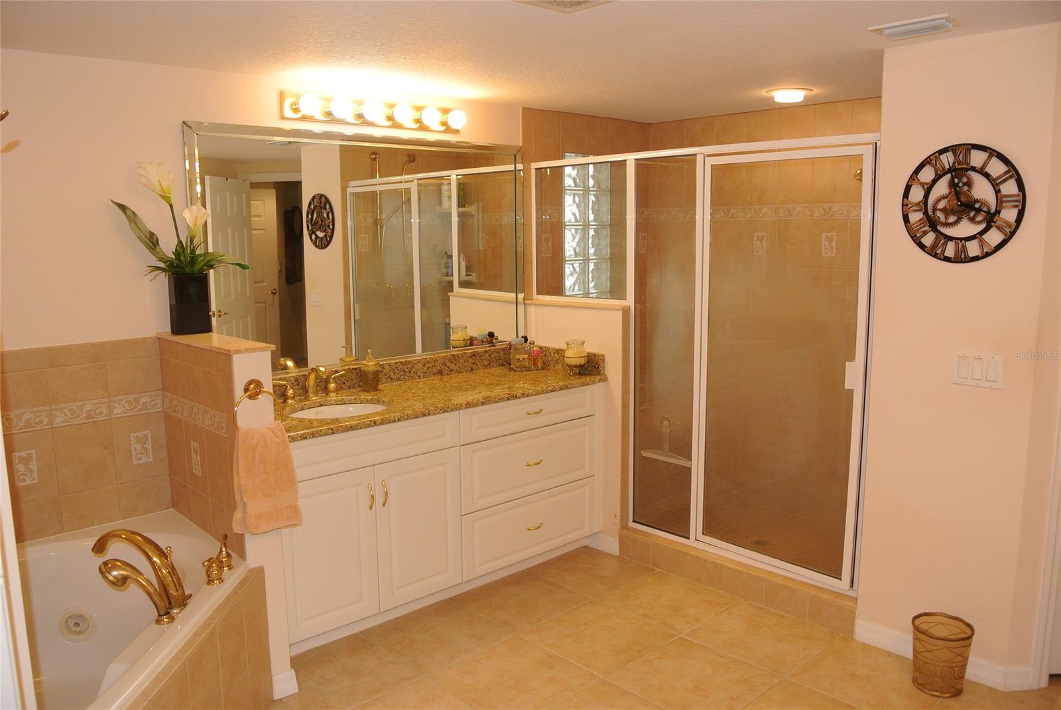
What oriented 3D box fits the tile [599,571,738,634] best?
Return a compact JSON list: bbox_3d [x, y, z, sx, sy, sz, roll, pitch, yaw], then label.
[{"bbox_3d":[0.611,1.073,3.490,0.440,0.010,0.457,-8,10,-42],"label":"tile"}]

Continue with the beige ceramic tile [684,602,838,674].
[{"bbox_3d":[0.914,1.115,3.151,0.450,0.012,0.450,-8,11,-42],"label":"beige ceramic tile"}]

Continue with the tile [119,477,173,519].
[{"bbox_3d":[-1.494,0.556,3.085,0.195,0.137,0.010,-7,10,-43],"label":"tile"}]

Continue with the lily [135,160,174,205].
[{"bbox_3d":[-1.415,-0.646,2.999,0.130,0.165,0.110,-8,12,-40],"label":"lily"}]

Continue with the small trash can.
[{"bbox_3d":[1.445,1.060,2.808,0.199,0.220,0.199,0,7,0],"label":"small trash can"}]

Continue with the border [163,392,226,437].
[{"bbox_3d":[-1.214,0.210,2.877,0.010,0.078,0.620,-8,10,-42],"label":"border"}]

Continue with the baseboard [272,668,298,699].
[{"bbox_3d":[-0.858,1.147,2.775,0.098,0.088,0.016,-8,10,-42],"label":"baseboard"}]

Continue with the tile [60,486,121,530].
[{"bbox_3d":[-1.618,0.566,2.932,0.205,0.140,0.012,-8,11,-42],"label":"tile"}]

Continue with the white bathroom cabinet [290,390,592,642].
[{"bbox_3d":[-0.481,0.608,3.662,1.790,0.810,0.573,-7,10,-43],"label":"white bathroom cabinet"}]

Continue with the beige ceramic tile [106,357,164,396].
[{"bbox_3d":[-1.540,0.087,3.106,0.192,0.145,0.010,-8,12,-40],"label":"beige ceramic tile"}]

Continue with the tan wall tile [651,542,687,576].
[{"bbox_3d":[0.653,0.967,3.759,0.012,0.122,0.205,-8,11,-42],"label":"tan wall tile"}]

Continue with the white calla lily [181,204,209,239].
[{"bbox_3d":[-1.282,-0.506,3.049,0.103,0.128,0.085,-4,8,-22],"label":"white calla lily"}]

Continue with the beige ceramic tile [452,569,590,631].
[{"bbox_3d":[-0.037,1.093,3.544,0.456,0.010,0.456,-7,10,-43],"label":"beige ceramic tile"}]

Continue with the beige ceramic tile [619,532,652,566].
[{"bbox_3d":[0.516,0.954,3.905,0.012,0.122,0.200,-8,11,-42],"label":"beige ceramic tile"}]

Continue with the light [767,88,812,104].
[{"bbox_3d":[1.192,-1.179,3.662,0.200,0.060,0.200,-1,8,0],"label":"light"}]

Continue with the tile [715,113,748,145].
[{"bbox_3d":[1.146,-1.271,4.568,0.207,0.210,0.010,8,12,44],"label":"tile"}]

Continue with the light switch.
[{"bbox_3d":[1.551,0.054,2.755,0.010,0.115,0.160,-7,10,-43],"label":"light switch"}]

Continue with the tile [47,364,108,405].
[{"bbox_3d":[-1.643,0.104,2.898,0.195,0.141,0.010,-8,10,-42],"label":"tile"}]

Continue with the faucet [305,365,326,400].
[{"bbox_3d":[-0.943,0.120,3.494,0.048,0.150,0.130,-8,12,-40],"label":"faucet"}]

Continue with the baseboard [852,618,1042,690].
[{"bbox_3d":[1.596,1.151,3.101,0.621,0.090,0.104,8,12,44],"label":"baseboard"}]

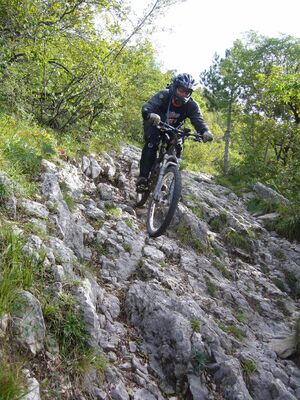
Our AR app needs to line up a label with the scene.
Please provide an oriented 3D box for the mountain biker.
[{"bbox_3d":[0.205,-0.665,4.130,0.670,1.180,0.820,2,0,-14],"label":"mountain biker"}]

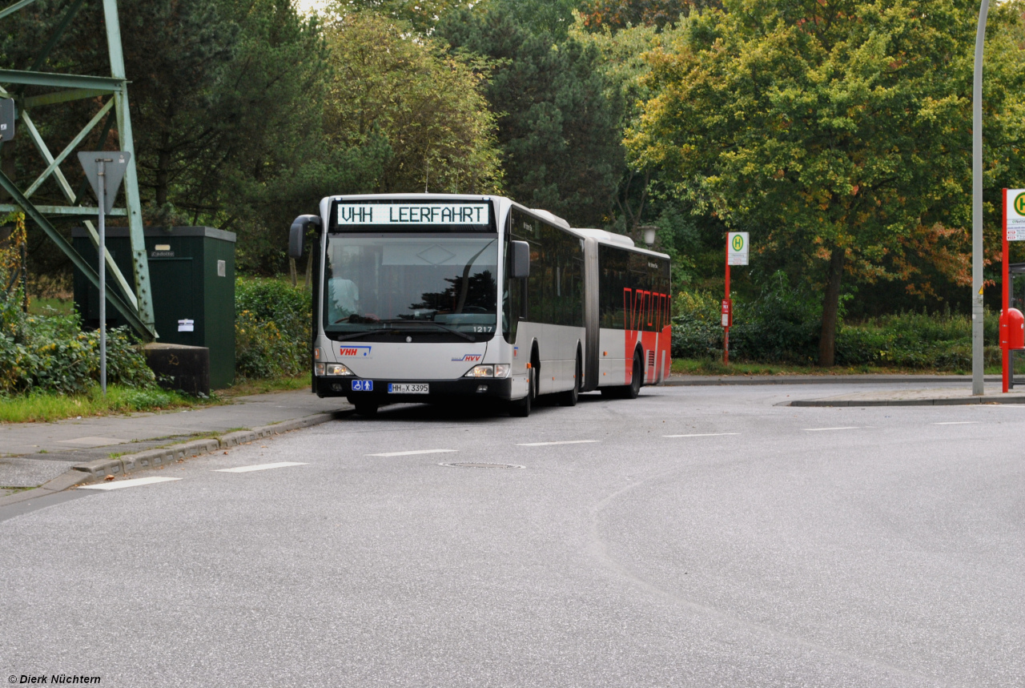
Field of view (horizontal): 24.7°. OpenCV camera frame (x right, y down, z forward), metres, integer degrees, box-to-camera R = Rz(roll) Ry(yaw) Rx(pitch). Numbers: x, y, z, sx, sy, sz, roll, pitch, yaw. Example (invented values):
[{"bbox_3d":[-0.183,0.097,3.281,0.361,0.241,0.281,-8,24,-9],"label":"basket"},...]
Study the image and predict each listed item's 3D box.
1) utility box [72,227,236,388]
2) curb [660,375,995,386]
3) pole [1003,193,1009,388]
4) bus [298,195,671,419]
[{"bbox_3d":[-6.786,-0.626,44.581,2.533,3.053,2.494,0,0,7],"label":"utility box"},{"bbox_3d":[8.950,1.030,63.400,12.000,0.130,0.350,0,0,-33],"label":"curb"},{"bbox_3d":[8.758,-0.941,41.500,0.105,3.615,0.105,0,0,0],"label":"pole"},{"bbox_3d":[0.120,-0.510,38.300,2.950,3.060,18.050,0,0,10],"label":"bus"}]

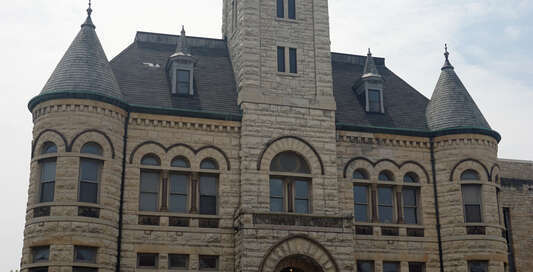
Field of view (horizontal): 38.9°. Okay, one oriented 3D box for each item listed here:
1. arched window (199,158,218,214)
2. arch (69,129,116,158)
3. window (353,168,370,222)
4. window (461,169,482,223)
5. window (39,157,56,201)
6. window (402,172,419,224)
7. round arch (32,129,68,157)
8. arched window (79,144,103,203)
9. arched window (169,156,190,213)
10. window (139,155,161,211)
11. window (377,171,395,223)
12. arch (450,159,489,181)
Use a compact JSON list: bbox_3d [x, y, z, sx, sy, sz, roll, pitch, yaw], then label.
[{"bbox_3d":[-2.409,2.116,31.887,0.852,2.484,0.250,5,-18,-16],"label":"arched window"},{"bbox_3d":[-7.104,0.309,31.113,1.880,1.070,0.400,9,-20,-29],"label":"arch"},{"bbox_3d":[4.290,2.654,33.790,0.835,2.466,0.250,5,-18,-16],"label":"window"},{"bbox_3d":[9.332,2.718,34.246,0.920,2.497,0.250,1,-18,-4],"label":"window"},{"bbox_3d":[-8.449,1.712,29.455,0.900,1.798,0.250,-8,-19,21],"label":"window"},{"bbox_3d":[6.616,2.832,34.454,0.833,2.445,0.250,5,-18,-16],"label":"window"},{"bbox_3d":[-8.915,0.307,31.050,1.860,1.070,0.400,-9,-19,25],"label":"round arch"},{"bbox_3d":[-7.170,1.502,30.707,0.900,2.540,0.200,8,-19,-26],"label":"arched window"},{"bbox_3d":[-3.614,2.014,31.546,0.893,2.449,0.250,5,-18,-16],"label":"arched window"},{"bbox_3d":[-4.975,1.995,32.423,0.960,2.520,0.200,5,-18,-16],"label":"window"},{"bbox_3d":[5.419,2.741,34.113,0.812,2.476,0.250,5,-18,-16],"label":"window"},{"bbox_3d":[9.673,1.624,35.876,1.850,1.070,0.400,0,-17,-3],"label":"arch"}]

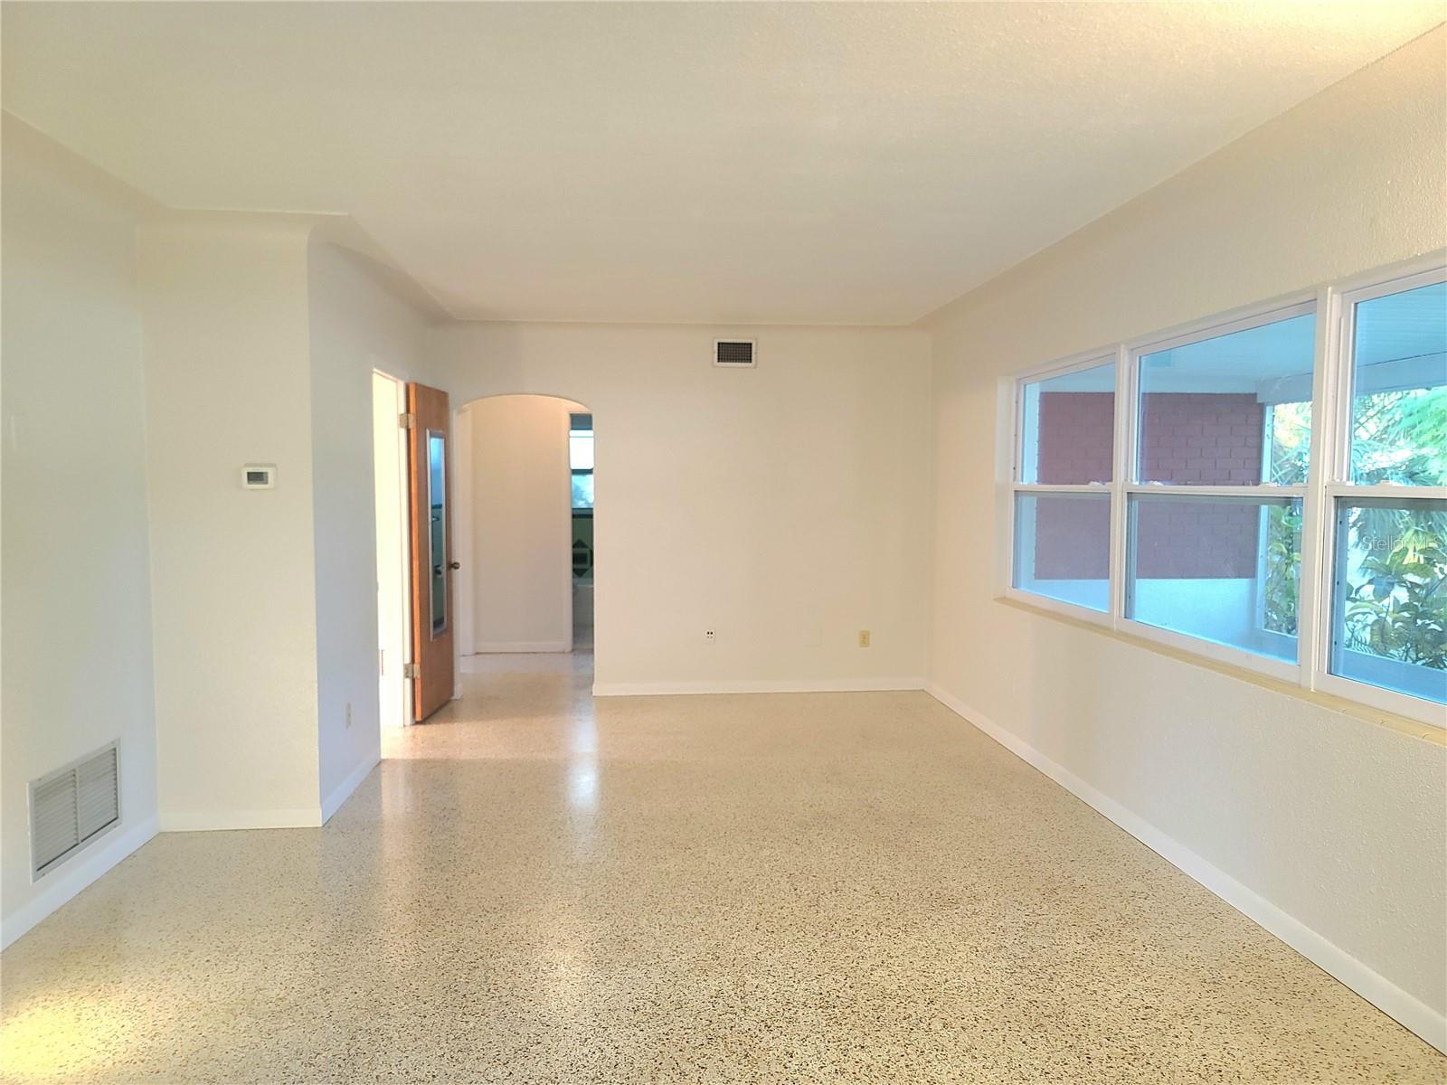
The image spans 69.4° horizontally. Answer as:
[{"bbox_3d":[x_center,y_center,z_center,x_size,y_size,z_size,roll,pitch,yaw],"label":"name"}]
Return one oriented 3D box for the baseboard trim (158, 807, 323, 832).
[{"bbox_3d":[-2.016,1.164,4.383,0.657,0.078,0.018,0,3,-5],"label":"baseboard trim"}]

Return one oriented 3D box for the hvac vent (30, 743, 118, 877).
[{"bbox_3d":[-2.278,0.931,3.710,0.020,0.330,0.604,0,3,-5],"label":"hvac vent"}]

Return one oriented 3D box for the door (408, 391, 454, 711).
[{"bbox_3d":[-1.845,0.046,6.639,0.042,2.033,0.700,0,3,1],"label":"door"}]

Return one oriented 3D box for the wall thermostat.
[{"bbox_3d":[-1.913,-0.263,4.289,0.131,0.090,0.030,0,3,-5],"label":"wall thermostat"}]

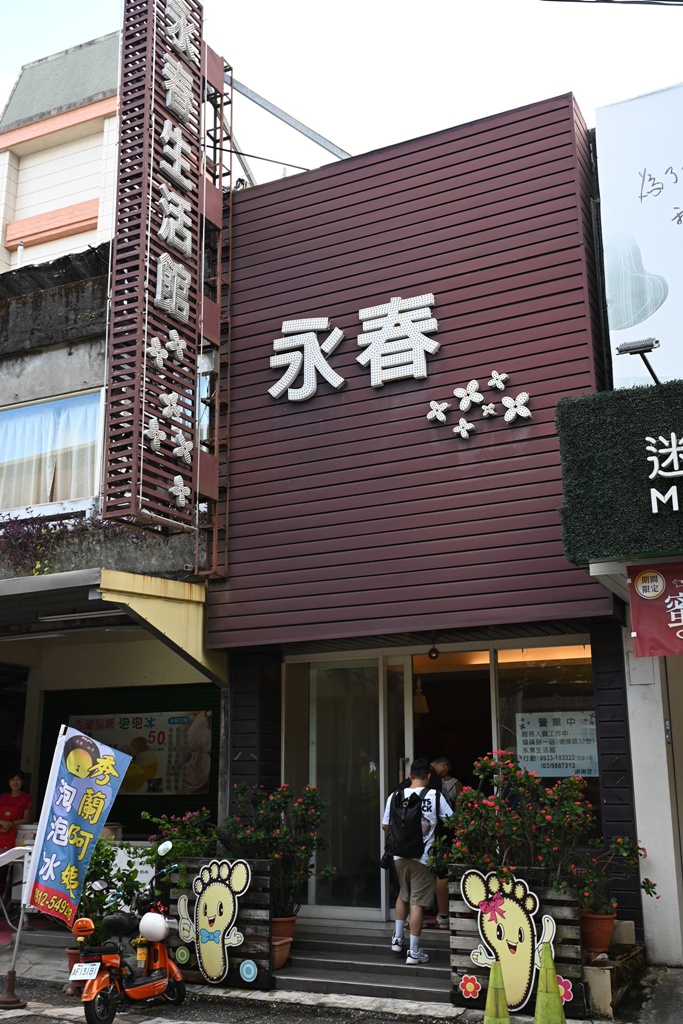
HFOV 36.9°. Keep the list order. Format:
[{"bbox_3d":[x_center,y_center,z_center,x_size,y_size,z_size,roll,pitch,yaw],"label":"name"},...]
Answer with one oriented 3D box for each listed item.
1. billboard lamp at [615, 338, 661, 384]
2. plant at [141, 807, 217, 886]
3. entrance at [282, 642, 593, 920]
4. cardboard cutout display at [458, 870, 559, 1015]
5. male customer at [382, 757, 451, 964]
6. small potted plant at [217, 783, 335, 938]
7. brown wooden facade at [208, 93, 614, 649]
[{"bbox_3d":[2.460,-1.268,8.512,0.340,0.220,0.500,-8,-18,25],"label":"billboard lamp"},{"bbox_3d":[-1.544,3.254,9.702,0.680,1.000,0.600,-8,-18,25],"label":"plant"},{"bbox_3d":[0.943,2.822,10.790,3.621,2.815,0.220,-8,-18,25],"label":"entrance"},{"bbox_3d":[1.269,3.267,7.828,0.800,1.020,0.070,-8,-18,25],"label":"cardboard cutout display"},{"bbox_3d":[0.670,3.077,9.155,0.550,1.720,0.500,-8,-18,25],"label":"male customer"},{"bbox_3d":[-0.631,3.387,9.784,1.000,1.450,0.900,-8,-18,25],"label":"small potted plant"},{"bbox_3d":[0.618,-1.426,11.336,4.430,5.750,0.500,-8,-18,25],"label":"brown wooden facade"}]

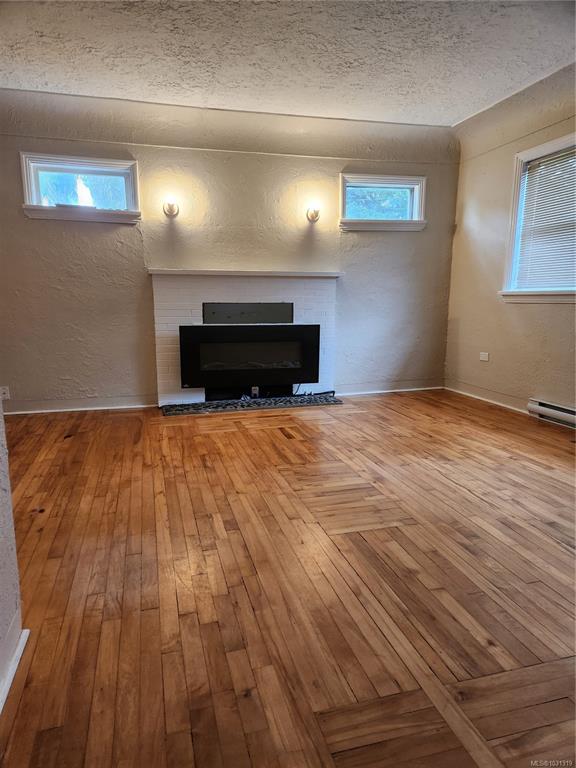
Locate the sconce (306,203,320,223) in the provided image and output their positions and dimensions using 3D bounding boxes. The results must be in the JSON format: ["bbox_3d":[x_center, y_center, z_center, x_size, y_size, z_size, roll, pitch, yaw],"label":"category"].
[{"bbox_3d":[0.227,-1.529,4.551,0.120,0.170,0.105,-3,11,-15],"label":"sconce"}]

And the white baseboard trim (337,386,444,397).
[{"bbox_3d":[1.055,0.076,5.194,1.253,0.031,0.022,-3,11,-15],"label":"white baseboard trim"}]

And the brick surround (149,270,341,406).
[{"bbox_3d":[-0.344,-0.407,4.621,1.706,1.191,0.156,-3,11,-15],"label":"brick surround"}]

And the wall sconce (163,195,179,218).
[{"bbox_3d":[-0.975,-1.473,4.235,0.120,0.170,0.105,-3,11,-15],"label":"wall sconce"}]

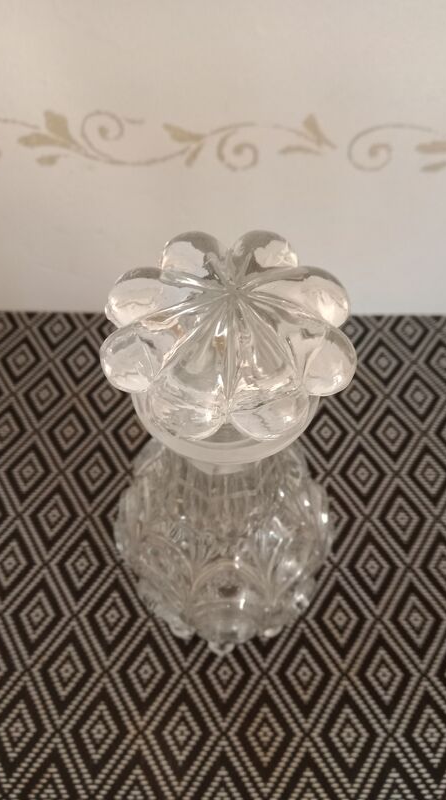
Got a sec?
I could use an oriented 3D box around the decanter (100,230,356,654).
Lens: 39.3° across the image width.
[{"bbox_3d":[0.001,0.036,0.262,0.105,0.229,0.105,-1,59,0],"label":"decanter"}]

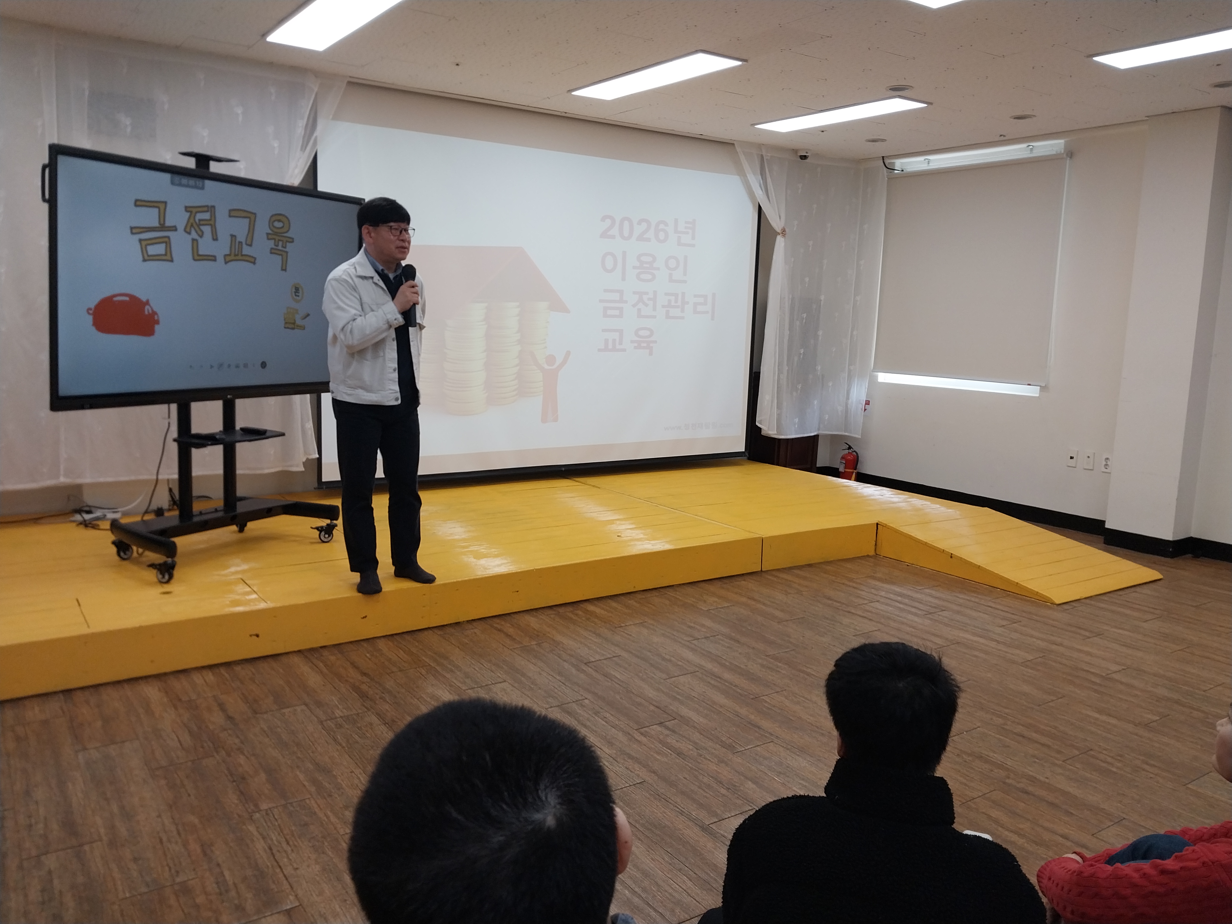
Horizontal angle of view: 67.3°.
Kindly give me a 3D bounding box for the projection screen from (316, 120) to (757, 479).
[{"bbox_3d":[-0.357,-1.122,6.879,3.710,2.408,0.070,-4,11,-34],"label":"projection screen"}]

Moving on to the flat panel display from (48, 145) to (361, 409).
[{"bbox_3d":[-1.824,-0.811,4.351,0.080,1.020,1.700,10,11,26],"label":"flat panel display"}]

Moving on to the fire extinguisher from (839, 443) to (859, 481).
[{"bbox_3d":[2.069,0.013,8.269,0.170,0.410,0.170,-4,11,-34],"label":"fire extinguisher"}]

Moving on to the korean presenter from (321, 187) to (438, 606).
[{"bbox_3d":[-1.016,-0.282,4.002,0.500,1.680,0.370,-7,12,-44],"label":"korean presenter"}]

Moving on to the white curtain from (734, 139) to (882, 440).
[{"bbox_3d":[1.613,-1.390,7.858,1.220,2.408,0.400,-4,11,-34],"label":"white curtain"}]

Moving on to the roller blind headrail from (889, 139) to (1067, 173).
[{"bbox_3d":[2.705,-2.371,7.153,0.100,0.130,1.560,-4,11,-34],"label":"roller blind headrail"}]

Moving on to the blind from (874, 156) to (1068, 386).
[{"bbox_3d":[2.689,-1.490,7.280,0.080,1.670,1.620,-4,11,-34],"label":"blind"}]

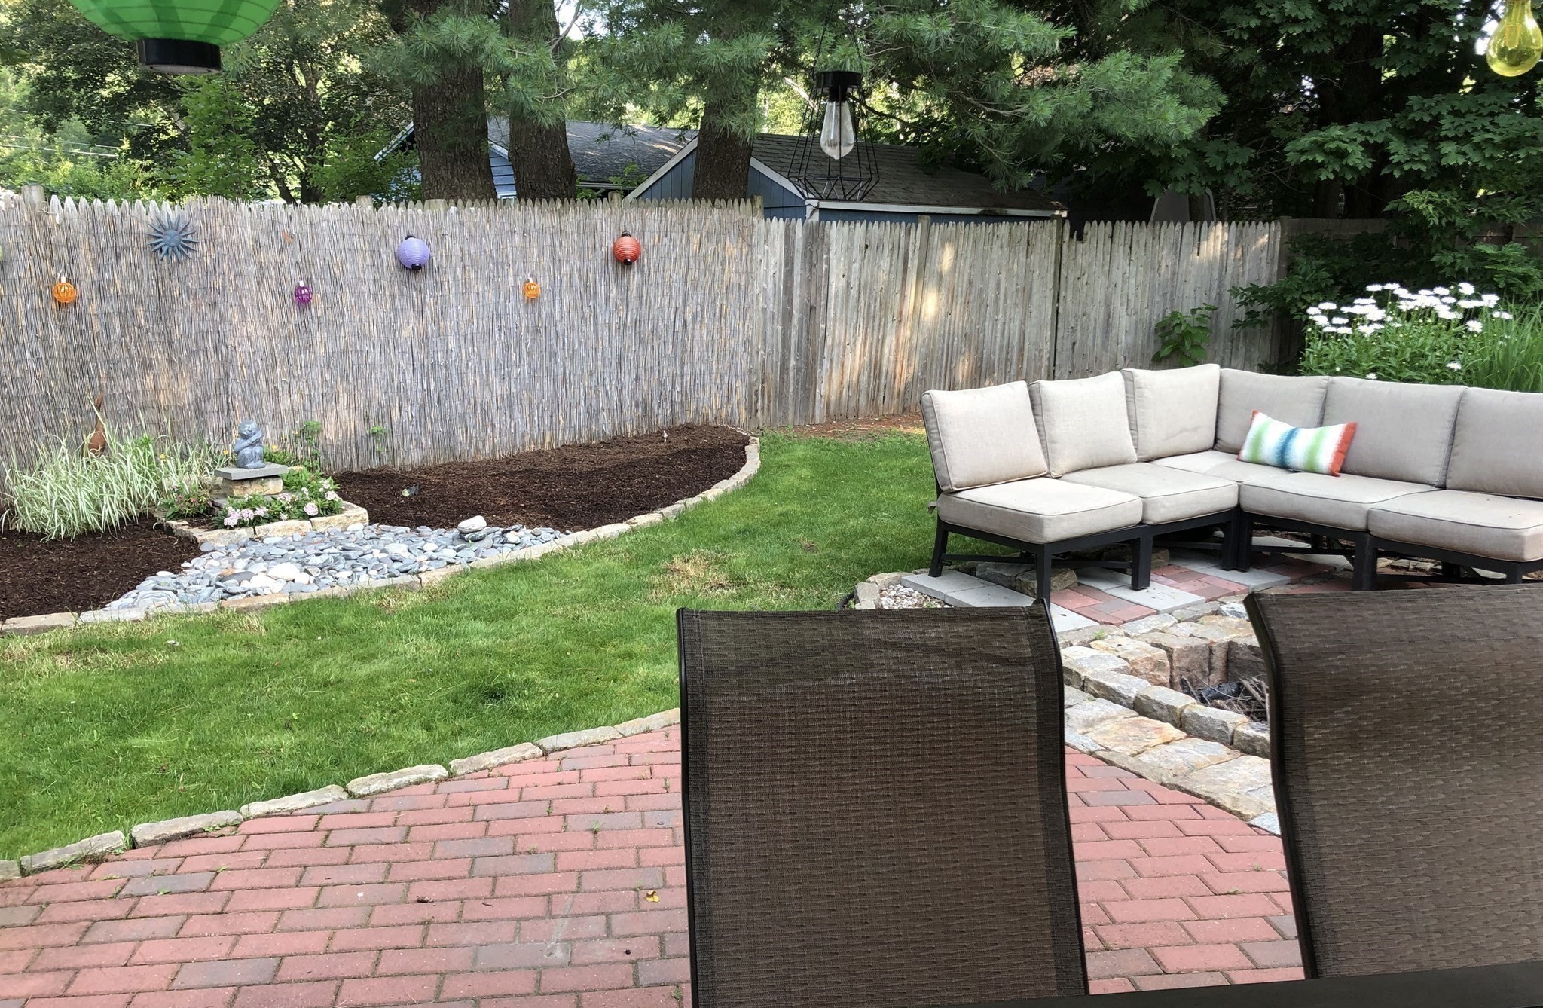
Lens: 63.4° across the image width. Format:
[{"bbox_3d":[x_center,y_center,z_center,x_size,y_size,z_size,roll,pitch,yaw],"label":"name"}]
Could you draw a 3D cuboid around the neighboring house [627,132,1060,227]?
[{"bbox_3d":[1.075,-3.590,17.671,3.860,2.988,5.304,11,16,43],"label":"neighboring house"}]

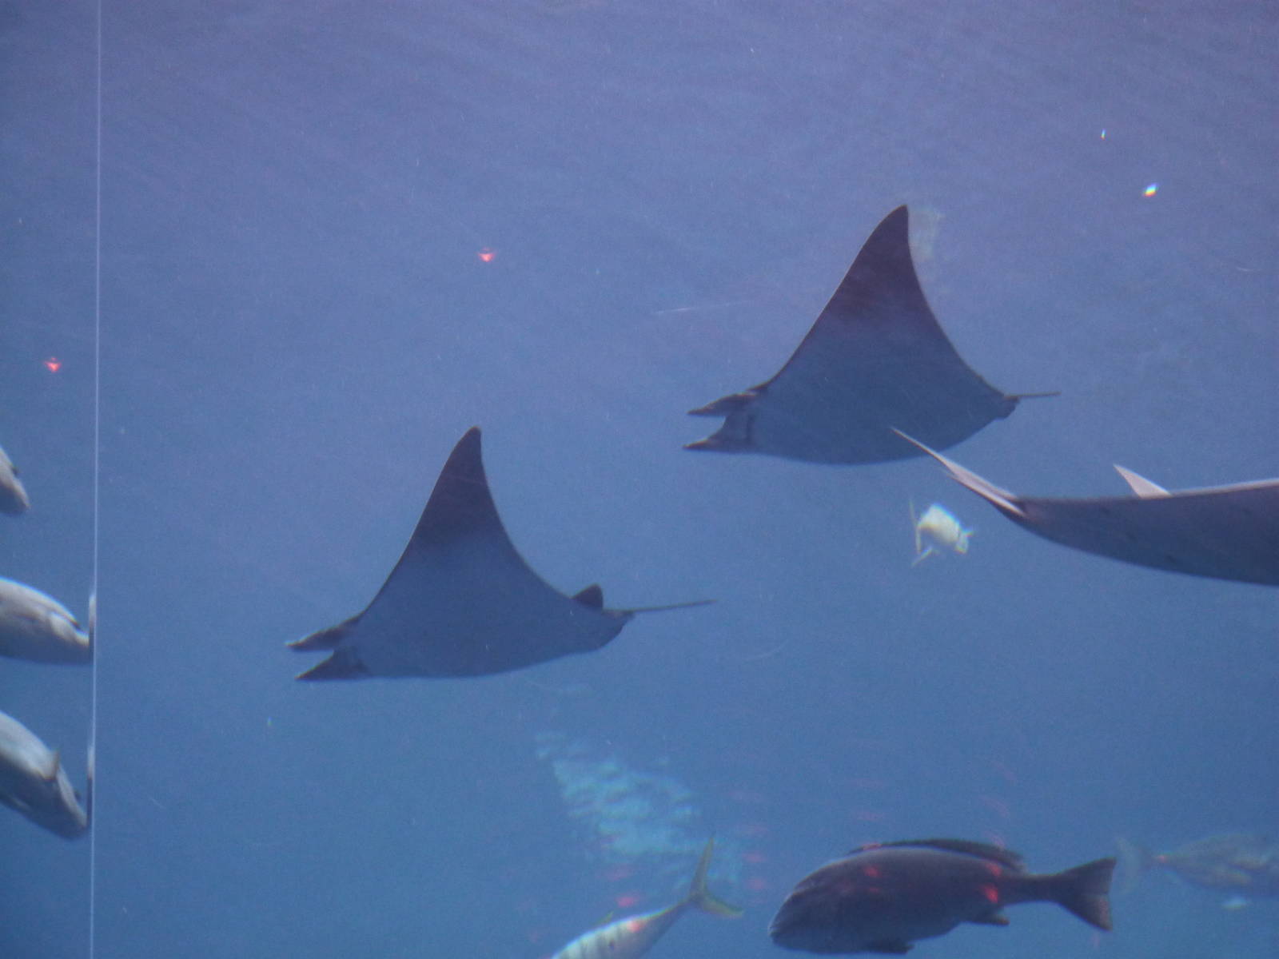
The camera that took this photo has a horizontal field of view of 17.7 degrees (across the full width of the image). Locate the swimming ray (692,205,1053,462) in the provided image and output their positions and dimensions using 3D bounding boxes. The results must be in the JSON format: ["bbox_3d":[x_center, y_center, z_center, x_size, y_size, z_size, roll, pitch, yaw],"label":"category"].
[{"bbox_3d":[0.562,-0.296,10.000,0.900,0.470,0.920,-6,-31,-2],"label":"swimming ray"}]

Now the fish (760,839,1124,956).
[{"bbox_3d":[0.626,0.865,8.500,0.700,0.210,0.120,-6,-6,-9],"label":"fish"}]

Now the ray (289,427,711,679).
[{"bbox_3d":[-0.340,0.225,10.000,1.000,0.450,0.920,-7,-29,2],"label":"ray"}]

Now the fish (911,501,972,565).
[{"bbox_3d":[0.661,0.117,9.000,0.170,0.120,0.070,17,1,43],"label":"fish"}]

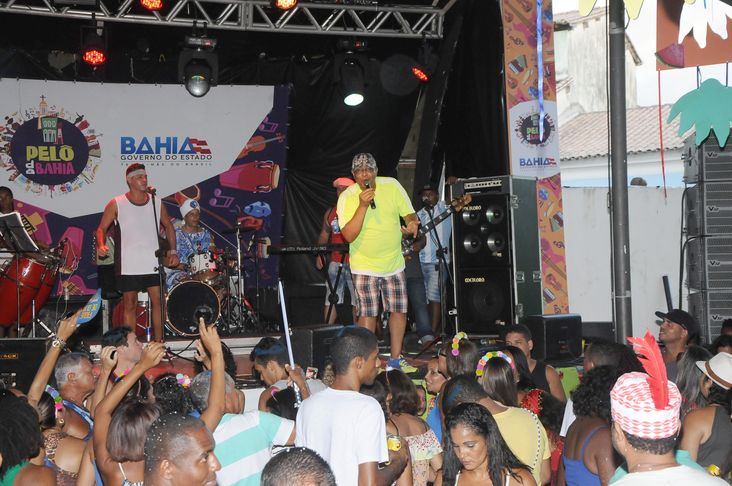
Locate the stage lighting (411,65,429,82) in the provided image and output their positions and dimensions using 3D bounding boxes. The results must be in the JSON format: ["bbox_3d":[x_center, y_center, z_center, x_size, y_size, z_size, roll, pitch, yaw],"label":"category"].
[{"bbox_3d":[0.524,-1.635,12.300,0.210,0.140,0.210,42,-15,-13],"label":"stage lighting"}]

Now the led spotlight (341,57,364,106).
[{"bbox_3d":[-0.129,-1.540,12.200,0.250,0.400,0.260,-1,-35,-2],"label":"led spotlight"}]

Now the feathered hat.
[{"bbox_3d":[0.756,0.382,3.450,0.190,0.270,0.210,0,10,-30],"label":"feathered hat"}]

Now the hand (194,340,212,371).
[{"bbox_3d":[-0.722,0.497,5.700,0.085,0.160,0.070,-21,0,-29],"label":"hand"}]

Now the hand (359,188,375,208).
[{"bbox_3d":[0.006,-0.324,9.300,0.090,0.135,0.100,15,0,-41],"label":"hand"}]

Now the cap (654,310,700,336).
[{"bbox_3d":[1.802,0.460,7.400,0.260,0.130,0.180,19,0,-5],"label":"cap"}]

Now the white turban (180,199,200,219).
[{"bbox_3d":[-1.715,-0.337,12.500,0.190,0.180,0.225,-2,-4,-30],"label":"white turban"}]

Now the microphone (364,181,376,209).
[{"bbox_3d":[0.034,-0.353,9.300,0.050,0.235,0.050,-12,-20,-4],"label":"microphone"}]

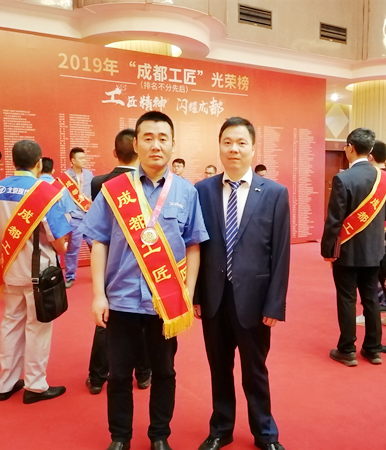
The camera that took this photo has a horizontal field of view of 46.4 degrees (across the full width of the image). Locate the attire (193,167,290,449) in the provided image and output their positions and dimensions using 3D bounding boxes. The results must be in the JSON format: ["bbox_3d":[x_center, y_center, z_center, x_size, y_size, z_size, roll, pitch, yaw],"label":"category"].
[{"bbox_3d":[0.241,0.424,2.304,0.520,1.390,0.300,0,6,7],"label":"attire"}]

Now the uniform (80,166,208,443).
[{"bbox_3d":[-0.239,0.418,2.299,0.610,1.410,0.310,-1,6,-4],"label":"uniform"}]

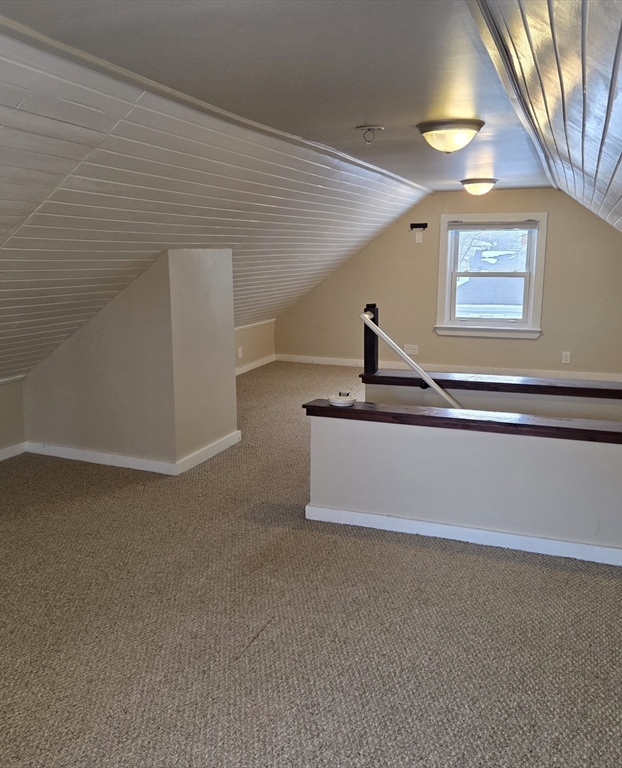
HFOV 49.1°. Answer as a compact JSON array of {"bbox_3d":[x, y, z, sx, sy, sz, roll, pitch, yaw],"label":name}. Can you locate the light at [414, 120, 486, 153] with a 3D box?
[{"bbox_3d":[0.756,-1.335,3.701,0.360,0.150,0.360,4,12,21],"label":"light"}]

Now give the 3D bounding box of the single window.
[{"bbox_3d":[1.951,-1.171,7.429,1.140,1.320,0.120,4,12,21],"label":"single window"}]

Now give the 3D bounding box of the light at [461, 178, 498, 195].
[{"bbox_3d":[1.644,-1.911,6.647,0.360,0.150,0.360,4,12,21],"label":"light"}]

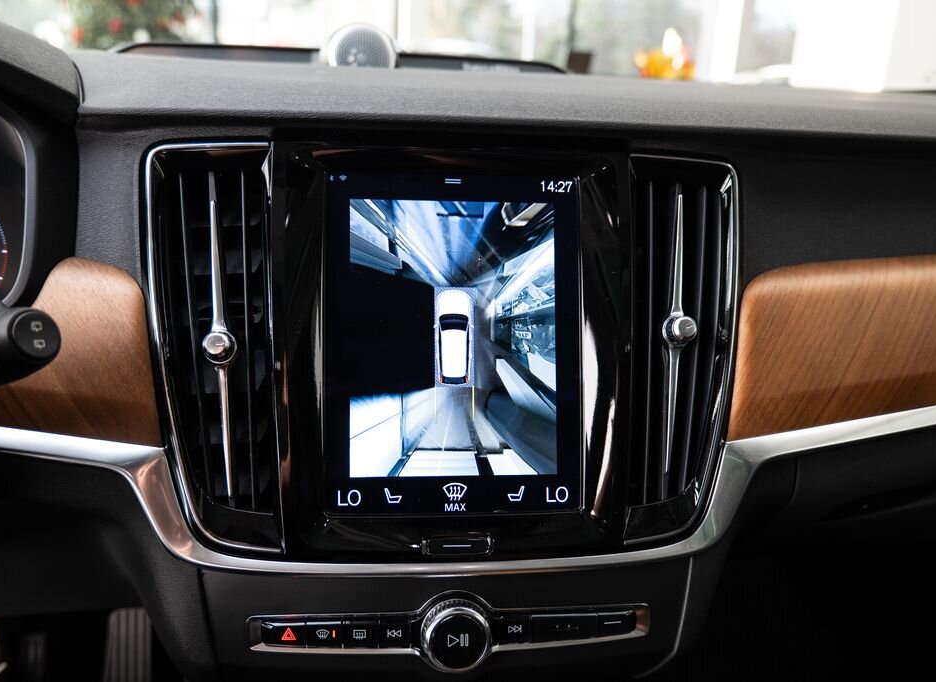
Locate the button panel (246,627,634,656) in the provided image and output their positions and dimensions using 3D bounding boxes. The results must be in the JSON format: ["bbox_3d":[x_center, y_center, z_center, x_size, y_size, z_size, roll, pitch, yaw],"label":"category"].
[{"bbox_3d":[-0.009,0.152,0.377,0.206,0.023,0.016,0,-5,-6],"label":"button panel"}]

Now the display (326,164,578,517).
[{"bbox_3d":[-0.009,0.001,0.385,0.138,0.184,0.010,0,-5,-6],"label":"display"}]

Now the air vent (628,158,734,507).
[{"bbox_3d":[0.116,0.000,0.404,0.060,0.203,0.030,0,-5,-6],"label":"air vent"}]

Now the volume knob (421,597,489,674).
[{"bbox_3d":[-0.006,0.151,0.366,0.035,0.035,0.018,0,-5,-6],"label":"volume knob"}]

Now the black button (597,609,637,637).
[{"bbox_3d":[0.079,0.151,0.384,0.022,0.014,0.009,0,-5,-6],"label":"black button"}]

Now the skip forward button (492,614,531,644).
[{"bbox_3d":[0.022,0.152,0.378,0.019,0.014,0.009,0,-5,-6],"label":"skip forward button"}]

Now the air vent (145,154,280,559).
[{"bbox_3d":[-0.131,0.004,0.376,0.066,0.209,0.030,0,-5,-6],"label":"air vent"}]

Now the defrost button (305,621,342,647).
[{"bbox_3d":[-0.074,0.150,0.367,0.018,0.013,0.009,0,-5,-6],"label":"defrost button"}]

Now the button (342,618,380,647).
[{"bbox_3d":[-0.055,0.151,0.369,0.018,0.015,0.009,0,-5,-6],"label":"button"}]

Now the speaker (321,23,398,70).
[{"bbox_3d":[-0.087,-0.227,0.585,0.057,0.054,0.045,1,6,-6],"label":"speaker"}]

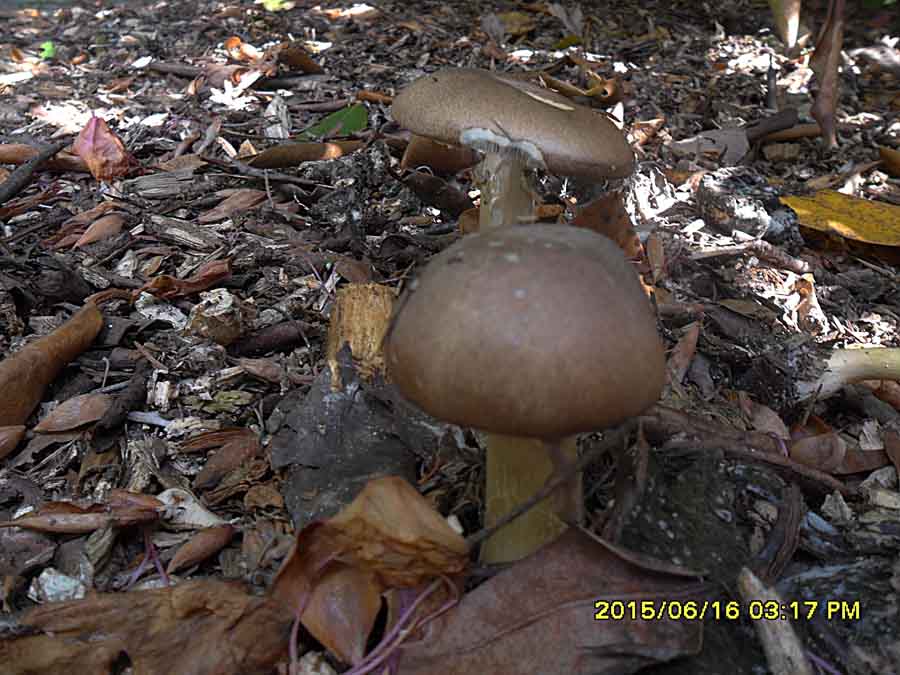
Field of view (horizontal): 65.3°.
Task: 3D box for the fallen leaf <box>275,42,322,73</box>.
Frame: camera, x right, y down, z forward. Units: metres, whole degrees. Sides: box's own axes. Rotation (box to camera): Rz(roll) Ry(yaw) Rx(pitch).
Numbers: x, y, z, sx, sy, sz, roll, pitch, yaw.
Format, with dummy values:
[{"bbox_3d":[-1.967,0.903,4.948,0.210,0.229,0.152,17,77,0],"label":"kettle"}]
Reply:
[{"bbox_3d":[-0.163,-0.303,0.756,0.045,0.024,0.030,12,37,16],"label":"fallen leaf"}]

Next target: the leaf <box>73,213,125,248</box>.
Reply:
[{"bbox_3d":[-0.245,-0.074,0.492,0.022,0.012,0.037,16,38,22],"label":"leaf"}]

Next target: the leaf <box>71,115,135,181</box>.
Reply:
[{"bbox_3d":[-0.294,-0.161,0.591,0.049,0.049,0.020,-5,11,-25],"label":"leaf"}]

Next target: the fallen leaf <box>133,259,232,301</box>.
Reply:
[{"bbox_3d":[-0.144,-0.031,0.379,0.051,0.013,0.018,-16,38,-21],"label":"fallen leaf"}]

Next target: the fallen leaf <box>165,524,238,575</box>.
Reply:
[{"bbox_3d":[-0.096,0.082,0.272,0.024,0.010,0.013,-25,42,-31],"label":"fallen leaf"}]

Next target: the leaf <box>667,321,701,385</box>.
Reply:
[{"bbox_3d":[0.108,0.007,0.324,0.014,0.011,0.040,16,38,22],"label":"leaf"}]

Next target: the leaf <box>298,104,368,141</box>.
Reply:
[{"bbox_3d":[-0.098,-0.180,0.588,0.054,0.017,0.030,-17,38,-23],"label":"leaf"}]

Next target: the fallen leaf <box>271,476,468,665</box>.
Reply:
[{"bbox_3d":[-0.024,0.072,0.218,0.052,0.030,0.047,0,35,0],"label":"fallen leaf"}]

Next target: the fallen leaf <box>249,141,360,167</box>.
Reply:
[{"bbox_3d":[-0.125,-0.159,0.610,0.094,0.018,0.030,-5,35,-7],"label":"fallen leaf"}]

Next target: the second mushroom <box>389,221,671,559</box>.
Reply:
[{"bbox_3d":[0.026,0.028,0.241,0.086,0.128,0.086,0,35,0],"label":"second mushroom"}]

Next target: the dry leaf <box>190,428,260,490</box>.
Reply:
[{"bbox_3d":[-0.099,0.055,0.311,0.018,0.011,0.032,26,43,32],"label":"dry leaf"}]

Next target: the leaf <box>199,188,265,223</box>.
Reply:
[{"bbox_3d":[-0.142,-0.086,0.459,0.018,0.010,0.047,29,44,35],"label":"leaf"}]

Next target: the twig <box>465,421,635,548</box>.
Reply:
[{"bbox_3d":[0.034,0.048,0.233,0.070,0.009,0.008,-33,44,-12],"label":"twig"}]

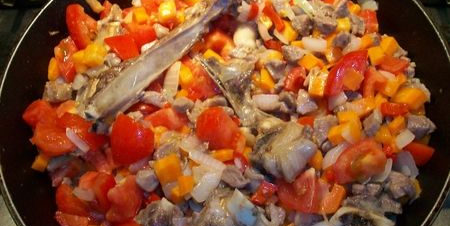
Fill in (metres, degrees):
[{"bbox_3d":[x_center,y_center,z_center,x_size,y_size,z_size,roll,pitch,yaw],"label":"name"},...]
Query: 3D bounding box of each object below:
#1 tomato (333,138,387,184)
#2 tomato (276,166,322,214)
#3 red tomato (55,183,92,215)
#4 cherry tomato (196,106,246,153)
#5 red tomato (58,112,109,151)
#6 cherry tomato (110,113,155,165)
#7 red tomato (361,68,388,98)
[{"bbox_3d":[0.086,0.031,0.284,0.035,0.025,0.030,-1,59,2],"label":"tomato"},{"bbox_3d":[0.046,0.048,0.280,0.030,0.023,0.028,-1,59,2],"label":"tomato"},{"bbox_3d":[-0.101,0.057,0.293,0.024,0.020,0.022,-1,59,2],"label":"red tomato"},{"bbox_3d":[-0.002,0.011,0.298,0.034,0.028,0.031,-1,59,2],"label":"cherry tomato"},{"bbox_3d":[-0.100,0.013,0.314,0.034,0.024,0.027,-1,59,2],"label":"red tomato"},{"bbox_3d":[-0.063,0.017,0.301,0.030,0.028,0.034,-1,59,2],"label":"cherry tomato"},{"bbox_3d":[0.108,-0.022,0.317,0.021,0.020,0.023,-1,59,2],"label":"red tomato"}]

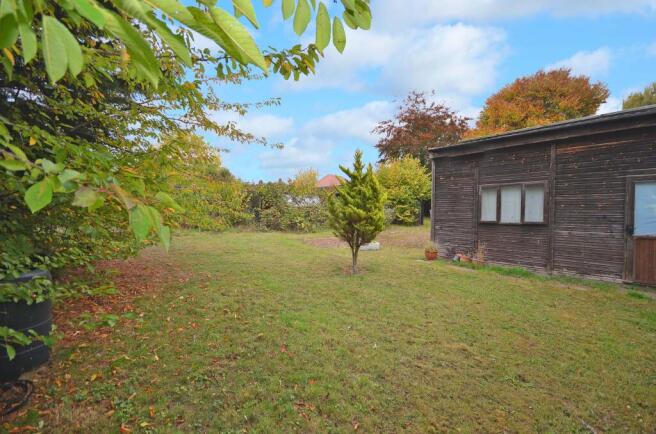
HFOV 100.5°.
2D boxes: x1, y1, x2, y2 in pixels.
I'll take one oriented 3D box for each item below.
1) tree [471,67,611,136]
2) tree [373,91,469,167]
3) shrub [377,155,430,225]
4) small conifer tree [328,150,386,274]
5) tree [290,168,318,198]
[{"bbox_3d":[21.535,-7.656,29.242,13.510,16.490,13.510,0,2,0],"label":"tree"},{"bbox_3d":[9.837,-6.432,29.206,10.320,14.050,10.320,0,2,0],"label":"tree"},{"bbox_3d":[6.031,-2.017,21.583,4.650,5.670,4.650,0,2,0],"label":"shrub"},{"bbox_3d":[0.676,-0.135,6.291,1.310,2.800,1.270,0,2,0],"label":"small conifer tree"},{"bbox_3d":[-2.327,-2.124,27.081,3.170,5.560,3.170,0,2,0],"label":"tree"}]

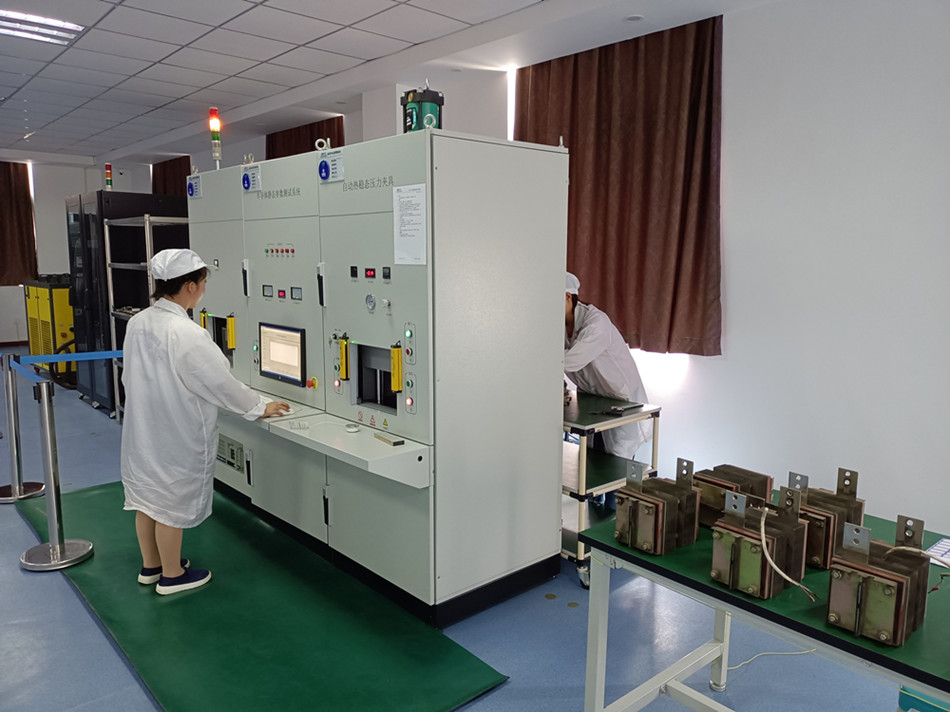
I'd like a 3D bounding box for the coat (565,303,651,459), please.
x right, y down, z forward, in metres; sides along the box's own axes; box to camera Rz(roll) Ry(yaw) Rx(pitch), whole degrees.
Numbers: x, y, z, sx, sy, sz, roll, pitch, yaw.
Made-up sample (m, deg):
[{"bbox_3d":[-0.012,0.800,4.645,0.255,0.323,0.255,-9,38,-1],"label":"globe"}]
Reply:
[{"bbox_3d":[0.658,0.115,3.942,0.680,0.890,0.540,-8,13,-42],"label":"coat"}]

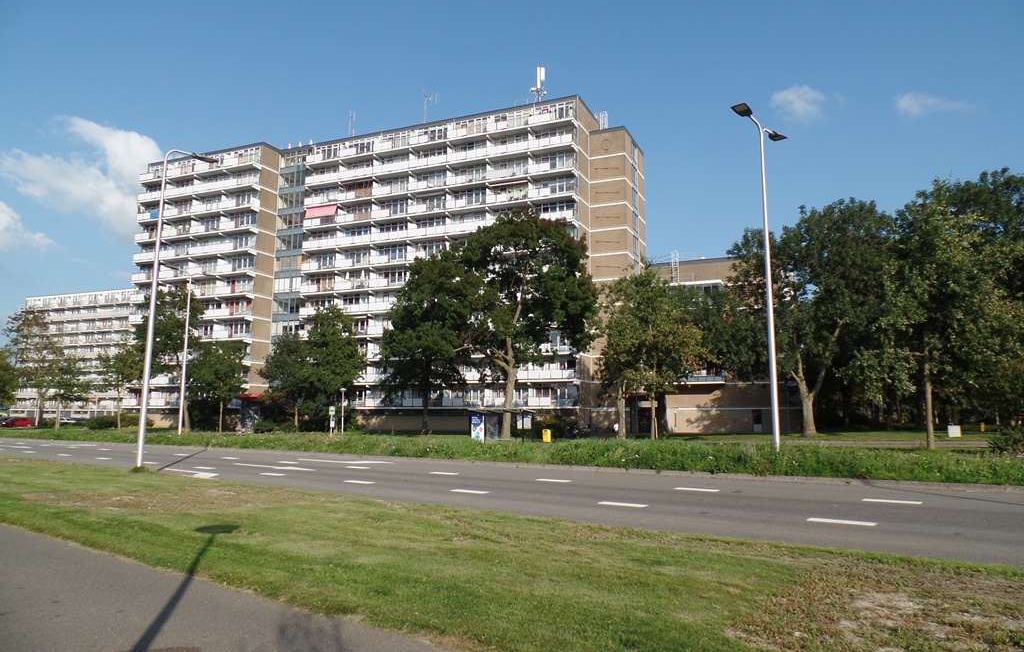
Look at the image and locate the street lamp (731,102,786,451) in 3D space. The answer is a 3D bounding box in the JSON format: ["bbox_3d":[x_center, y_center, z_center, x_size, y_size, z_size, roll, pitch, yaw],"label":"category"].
[{"bbox_3d":[7.655,-0.985,20.229,0.450,10.500,3.100,-6,-9,39],"label":"street lamp"}]

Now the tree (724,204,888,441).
[{"bbox_3d":[25.363,-0.917,58.422,13.210,20.690,11.890,-3,-9,23],"label":"tree"}]

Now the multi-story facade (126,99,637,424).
[{"bbox_3d":[-17.865,-5.363,87.288,66.600,36.500,17.700,-3,-8,23],"label":"multi-story facade"}]

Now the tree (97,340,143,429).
[{"bbox_3d":[-43.398,6.610,75.207,4.360,10.030,4.140,5,-9,-30],"label":"tree"}]

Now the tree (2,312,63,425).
[{"bbox_3d":[-60.352,5.203,86.052,6.900,15.000,6.900,4,-8,-25],"label":"tree"}]

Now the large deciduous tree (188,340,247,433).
[{"bbox_3d":[-26.959,5.584,62.519,5.000,8.500,5.000,4,-8,-25],"label":"large deciduous tree"}]

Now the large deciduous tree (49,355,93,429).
[{"bbox_3d":[-54.289,8.129,83.654,4.500,9.240,4.270,6,-10,-32],"label":"large deciduous tree"}]

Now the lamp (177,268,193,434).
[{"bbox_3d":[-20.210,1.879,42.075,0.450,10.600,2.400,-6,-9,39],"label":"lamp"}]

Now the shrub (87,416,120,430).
[{"bbox_3d":[-45.138,10.635,75.014,3.200,1.600,2.200,-3,-8,23],"label":"shrub"}]

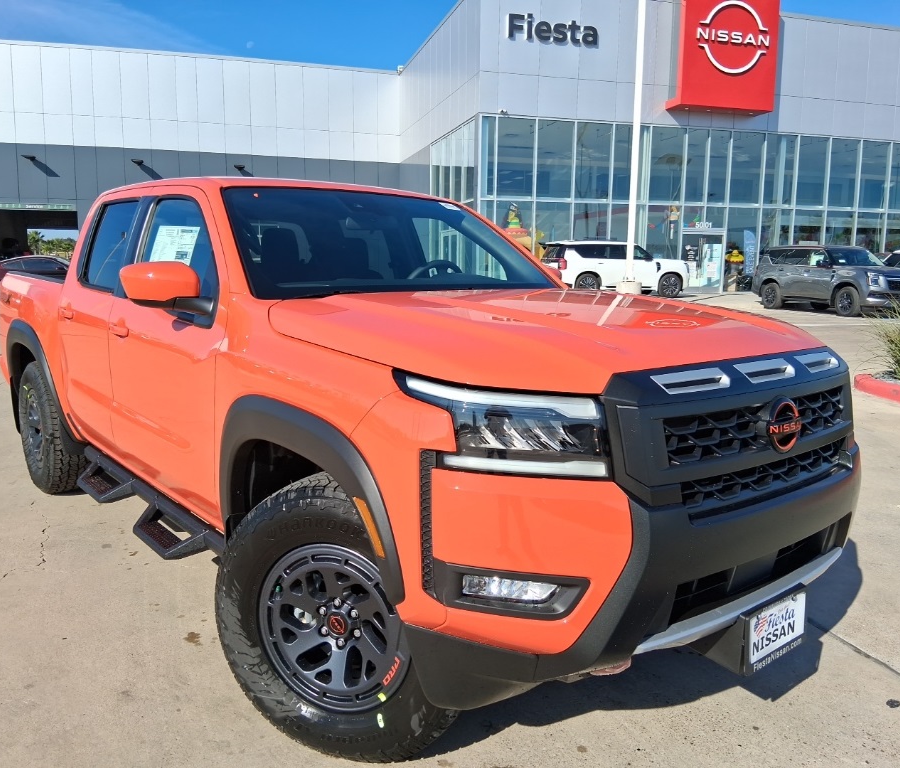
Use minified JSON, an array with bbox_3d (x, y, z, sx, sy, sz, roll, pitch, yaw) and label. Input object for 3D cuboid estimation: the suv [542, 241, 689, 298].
[{"bbox_3d":[5.951,-4.111,27.583,5.250,1.960,2.070,-2,8,-14],"label":"suv"}]

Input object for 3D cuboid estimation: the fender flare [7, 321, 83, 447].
[{"bbox_3d":[-2.395,-0.068,4.468,0.120,0.590,1.200,-6,10,-40],"label":"fender flare"}]

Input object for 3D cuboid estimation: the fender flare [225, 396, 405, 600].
[{"bbox_3d":[-0.414,0.310,2.143,0.120,0.522,0.984,-6,11,-40],"label":"fender flare"}]

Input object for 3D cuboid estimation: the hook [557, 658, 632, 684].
[{"bbox_3d":[0.385,0.700,1.960,0.060,0.085,0.181,-6,11,-40],"label":"hook"}]

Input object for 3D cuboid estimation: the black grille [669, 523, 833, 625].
[{"bbox_3d":[0.843,0.475,2.083,0.904,0.110,0.090,-6,11,-40],"label":"black grille"}]

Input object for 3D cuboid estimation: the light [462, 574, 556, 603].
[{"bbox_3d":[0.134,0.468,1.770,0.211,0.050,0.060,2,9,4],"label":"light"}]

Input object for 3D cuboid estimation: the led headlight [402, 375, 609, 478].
[{"bbox_3d":[0.116,0.093,1.783,0.350,0.235,0.430,-6,10,-40],"label":"led headlight"}]

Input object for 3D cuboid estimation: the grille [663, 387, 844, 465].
[{"bbox_3d":[0.841,0.098,2.036,0.934,0.115,0.085,-6,11,-40],"label":"grille"}]

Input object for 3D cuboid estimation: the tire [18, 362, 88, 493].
[{"bbox_3d":[-2.388,0.253,4.670,0.270,0.800,0.800,-6,10,-40],"label":"tire"}]

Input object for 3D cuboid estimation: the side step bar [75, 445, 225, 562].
[{"bbox_3d":[-1.305,0.483,3.209,0.181,0.161,1.707,-6,11,-40],"label":"side step bar"}]

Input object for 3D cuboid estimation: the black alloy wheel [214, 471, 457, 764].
[{"bbox_3d":[-0.270,0.644,2.163,0.800,0.800,0.270,4,9,22],"label":"black alloy wheel"}]

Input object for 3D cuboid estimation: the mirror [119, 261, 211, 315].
[{"bbox_3d":[-1.009,-0.341,2.710,0.270,0.190,0.190,-6,10,-40],"label":"mirror"}]

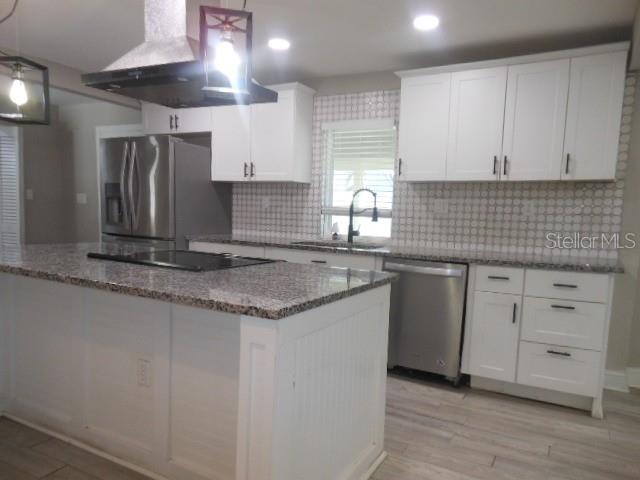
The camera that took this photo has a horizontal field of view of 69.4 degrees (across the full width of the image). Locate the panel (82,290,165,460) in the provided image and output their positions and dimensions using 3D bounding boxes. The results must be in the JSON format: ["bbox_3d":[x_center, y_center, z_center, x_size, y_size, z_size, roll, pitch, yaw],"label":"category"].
[{"bbox_3d":[-0.938,0.597,2.179,0.555,0.750,0.025,4,5,28],"label":"panel"}]

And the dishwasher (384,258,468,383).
[{"bbox_3d":[0.852,0.564,3.541,0.593,0.855,0.605,4,5,28],"label":"dishwasher"}]

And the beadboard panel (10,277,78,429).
[{"bbox_3d":[-1.470,0.562,2.459,0.580,0.750,0.025,4,5,28],"label":"beadboard panel"}]

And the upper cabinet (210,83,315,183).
[{"bbox_3d":[-0.552,-0.966,4.380,0.951,0.833,0.342,4,5,28],"label":"upper cabinet"}]

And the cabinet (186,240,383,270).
[{"bbox_3d":[-0.236,0.491,4.145,1.894,0.876,0.629,4,5,28],"label":"cabinet"}]

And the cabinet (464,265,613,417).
[{"bbox_3d":[1.503,0.604,3.229,0.833,0.876,0.629,4,5,28],"label":"cabinet"}]

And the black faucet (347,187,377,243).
[{"bbox_3d":[0.367,-0.203,3.999,0.285,0.481,0.070,4,5,28],"label":"black faucet"}]

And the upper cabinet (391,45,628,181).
[{"bbox_3d":[1.328,-0.846,3.389,1.495,0.838,0.342,4,5,28],"label":"upper cabinet"}]

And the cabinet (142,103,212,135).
[{"bbox_3d":[-1.379,-1.253,4.805,0.939,0.335,0.332,4,5,28],"label":"cabinet"}]

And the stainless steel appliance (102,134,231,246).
[{"bbox_3d":[-1.524,-0.041,4.628,0.897,1.800,0.861,4,5,28],"label":"stainless steel appliance"}]

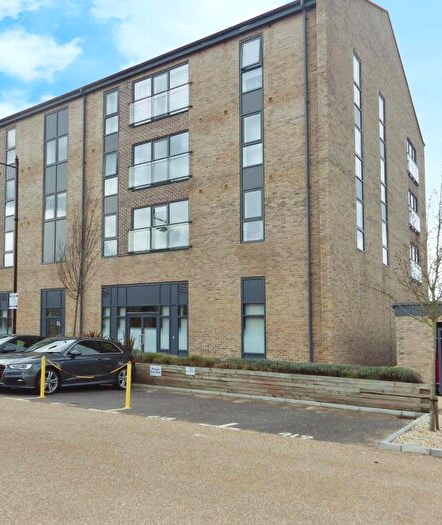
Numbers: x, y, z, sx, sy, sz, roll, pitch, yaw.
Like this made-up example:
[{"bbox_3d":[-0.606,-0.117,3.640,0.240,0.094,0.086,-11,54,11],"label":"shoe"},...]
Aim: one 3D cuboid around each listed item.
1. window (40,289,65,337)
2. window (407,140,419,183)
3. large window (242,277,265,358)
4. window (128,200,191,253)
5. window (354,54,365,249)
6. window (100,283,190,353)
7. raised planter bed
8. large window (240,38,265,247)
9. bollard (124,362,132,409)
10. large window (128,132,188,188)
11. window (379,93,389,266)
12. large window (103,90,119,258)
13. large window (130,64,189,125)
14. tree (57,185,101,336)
[{"bbox_3d":[-8.055,2.581,21.292,1.859,2.620,0.200,-4,-8,32],"label":"window"},{"bbox_3d":[11.220,-5.902,26.000,0.200,2.150,3.200,-4,-6,35],"label":"window"},{"bbox_3d":[1.214,2.085,16.565,1.030,3.080,0.150,-4,-6,32],"label":"large window"},{"bbox_3d":[-2.683,-1.530,19.330,3.250,2.120,0.200,-4,-6,32],"label":"window"},{"bbox_3d":[5.612,-4.566,18.058,0.200,8.200,1.020,-5,-8,39],"label":"window"},{"bbox_3d":[-3.216,2.310,18.235,4.722,2.898,0.200,-4,-8,32],"label":"window"},{"bbox_3d":[1.221,3.581,13.432,9.430,0.700,1.000,-4,-6,32],"label":"raised planter bed"},{"bbox_3d":[1.206,-4.798,17.142,1.050,8.100,0.150,-4,-6,32],"label":"large window"},{"bbox_3d":[-1.929,2.553,9.250,0.100,0.960,0.100,-4,-6,32],"label":"bollard"},{"bbox_3d":[-2.581,-4.204,18.535,3.131,2.050,0.250,-4,-8,32],"label":"large window"},{"bbox_3d":[7.681,-3.923,20.900,0.150,8.100,0.980,-4,-6,35],"label":"window"},{"bbox_3d":[-5.223,-4.311,21.168,1.050,8.100,0.150,-4,-6,32],"label":"large window"},{"bbox_3d":[-2.625,-7.110,18.890,3.178,2.135,0.250,-4,-8,32],"label":"large window"},{"bbox_3d":[-5.695,0.332,17.537,1.700,6.831,1.700,-4,-8,32],"label":"tree"}]

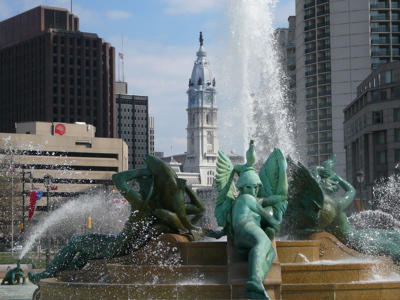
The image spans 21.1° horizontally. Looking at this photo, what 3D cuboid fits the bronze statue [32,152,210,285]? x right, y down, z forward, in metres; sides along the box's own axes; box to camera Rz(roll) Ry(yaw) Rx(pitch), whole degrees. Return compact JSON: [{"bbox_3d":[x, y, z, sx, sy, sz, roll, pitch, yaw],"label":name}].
[{"bbox_3d":[-2.279,1.705,25.396,4.600,2.950,2.300,-3,-5,30],"label":"bronze statue"}]

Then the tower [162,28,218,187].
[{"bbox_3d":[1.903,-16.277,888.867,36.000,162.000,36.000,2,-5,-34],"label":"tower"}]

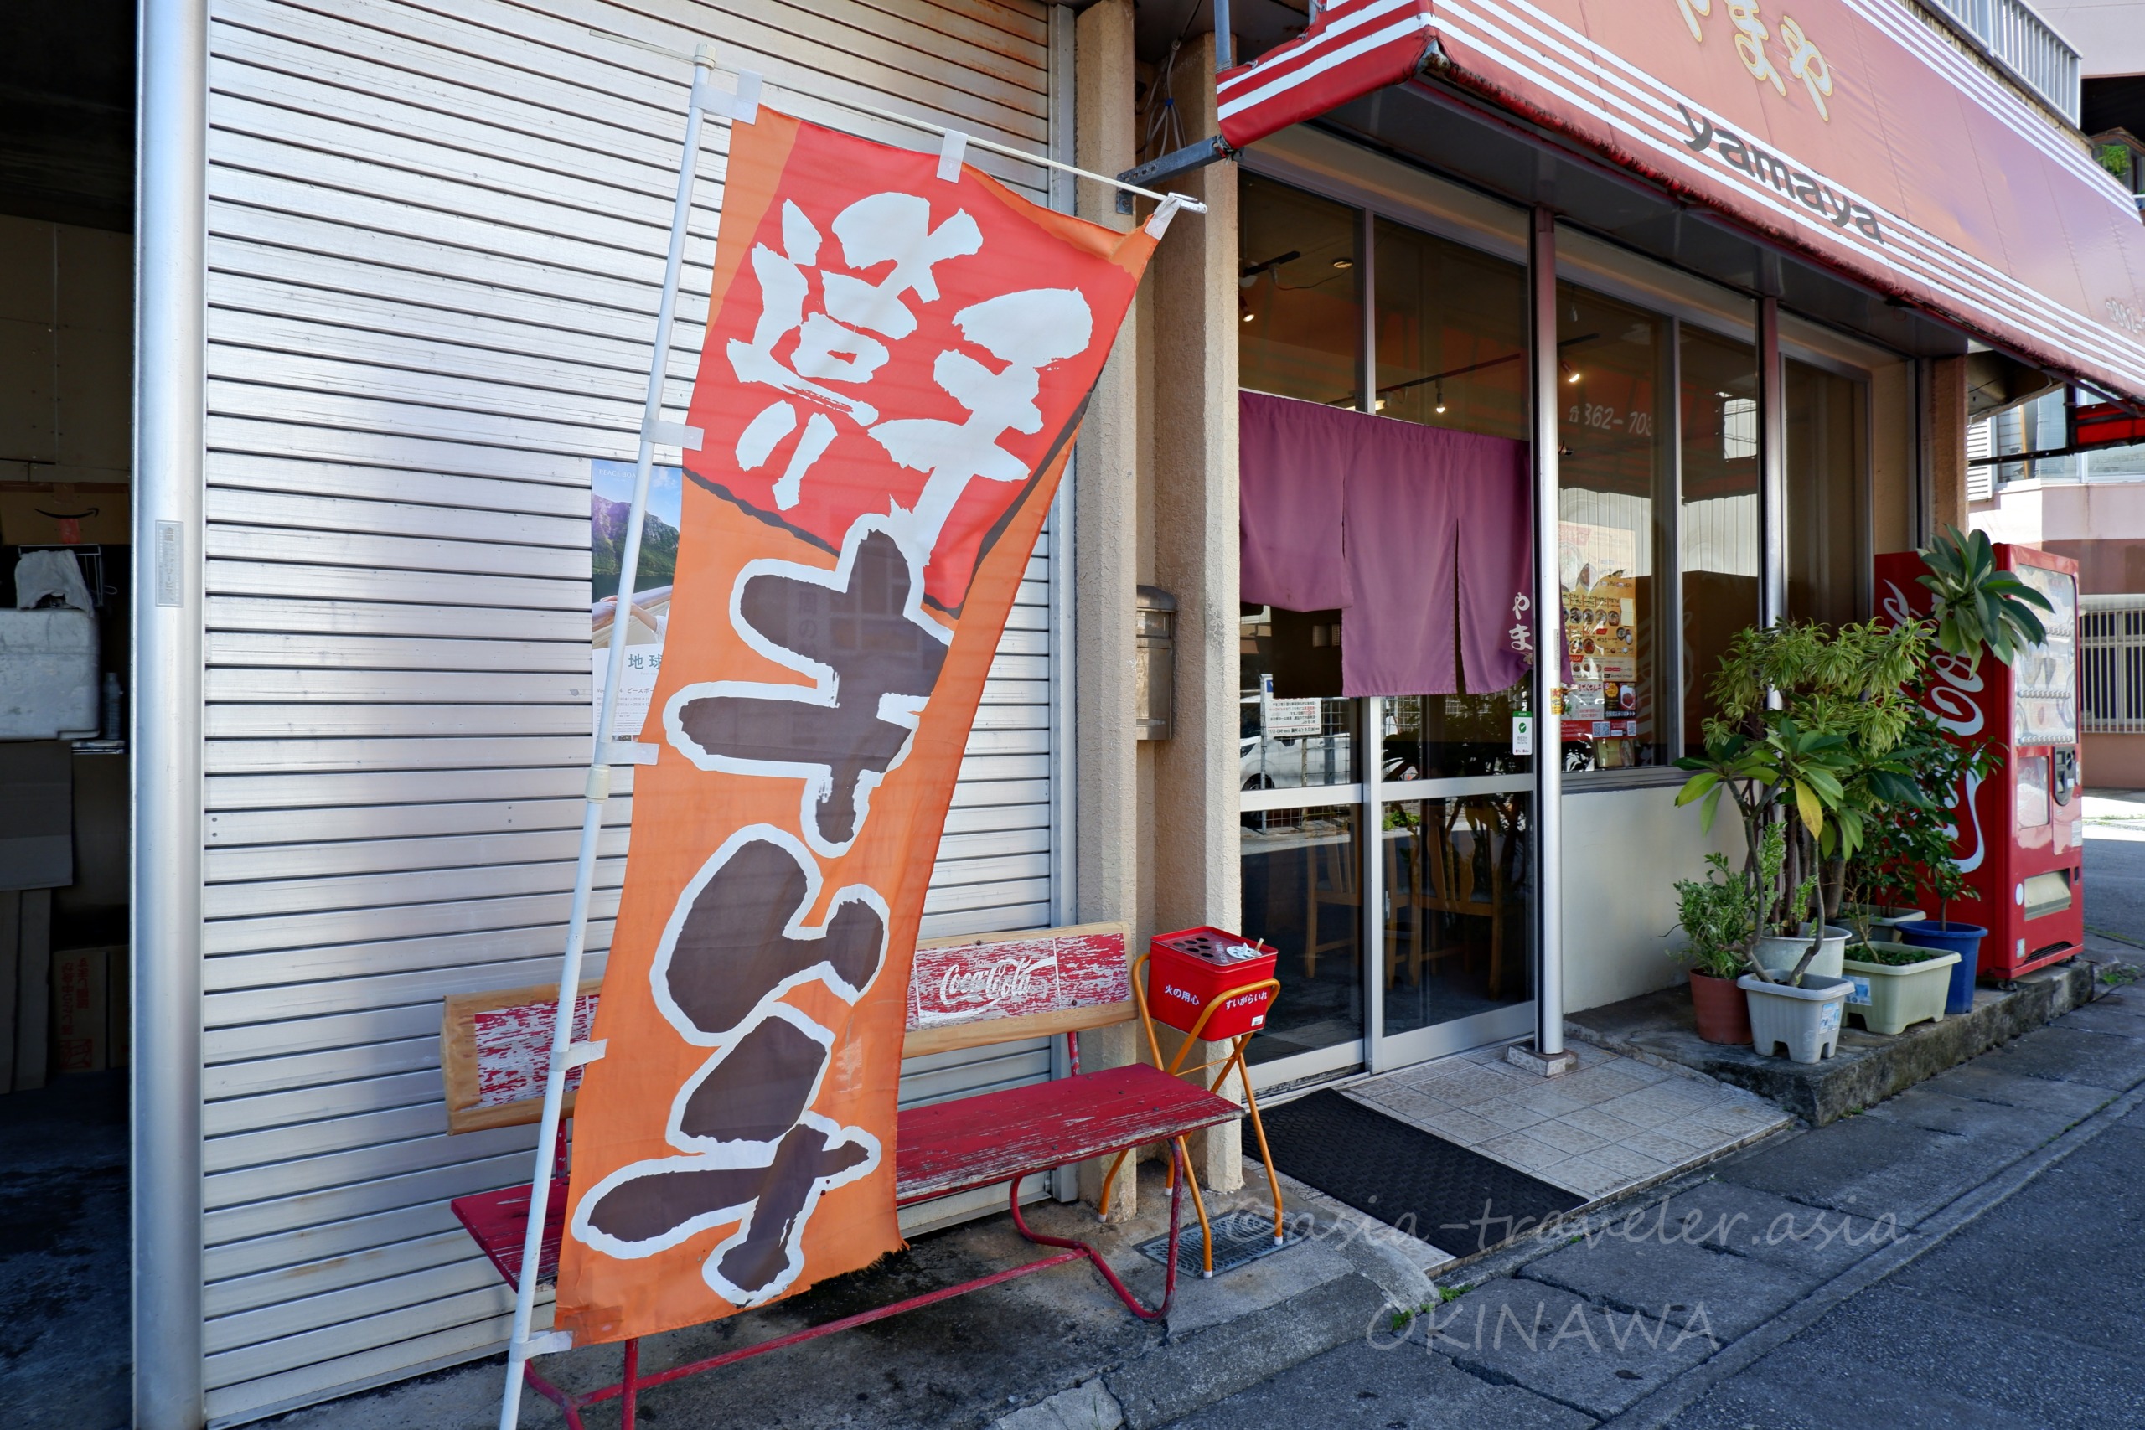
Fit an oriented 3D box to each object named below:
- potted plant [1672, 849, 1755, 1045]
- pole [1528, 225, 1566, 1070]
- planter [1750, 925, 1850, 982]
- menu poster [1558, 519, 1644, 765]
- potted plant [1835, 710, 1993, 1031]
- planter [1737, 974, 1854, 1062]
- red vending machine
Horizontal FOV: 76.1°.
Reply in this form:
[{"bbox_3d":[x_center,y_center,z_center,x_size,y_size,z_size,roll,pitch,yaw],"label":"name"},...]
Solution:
[{"bbox_3d":[2.275,0.805,4.794,0.280,0.655,0.280,0,0,-38],"label":"potted plant"},{"bbox_3d":[1.651,-0.286,4.727,0.070,2.895,0.085,0,0,-38],"label":"pole"},{"bbox_3d":[2.601,0.953,4.866,0.320,0.355,0.320,0,0,-38],"label":"planter"},{"bbox_3d":[2.058,-0.309,5.384,0.600,0.870,0.010,0,0,-38],"label":"menu poster"},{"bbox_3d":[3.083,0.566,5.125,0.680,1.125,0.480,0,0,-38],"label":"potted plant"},{"bbox_3d":[2.414,1.011,4.571,0.280,0.240,0.290,0,0,-38],"label":"planter"},{"bbox_3d":[4.068,0.212,6.135,0.940,1.830,0.520,0,0,-38],"label":"red vending machine"}]

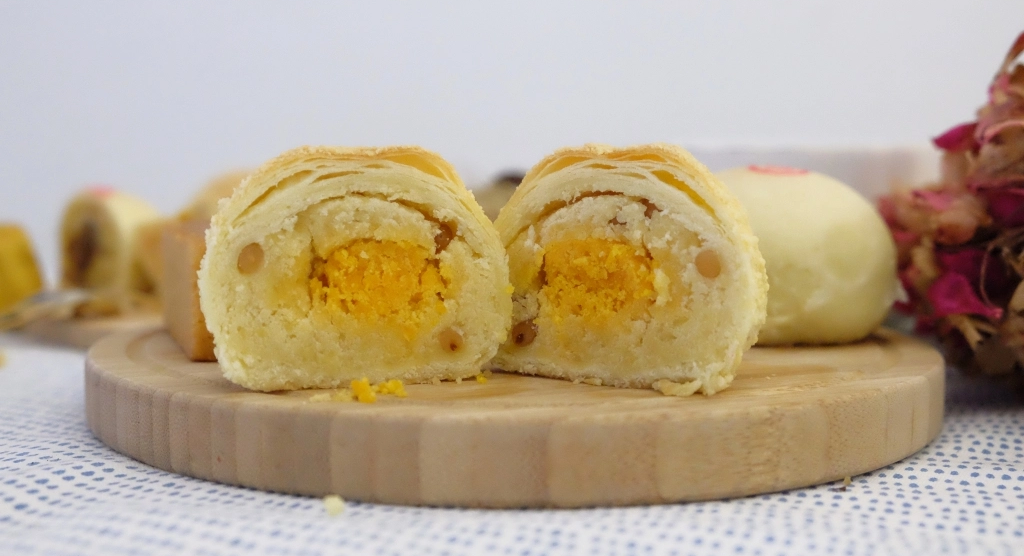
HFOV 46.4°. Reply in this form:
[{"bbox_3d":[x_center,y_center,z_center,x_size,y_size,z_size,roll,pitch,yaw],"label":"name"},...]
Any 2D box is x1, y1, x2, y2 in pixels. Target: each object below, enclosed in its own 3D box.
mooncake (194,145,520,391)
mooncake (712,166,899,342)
[{"bbox_3d":[-0.034,-0.004,0.242,0.060,0.046,0.030,-2,5,-22],"label":"mooncake"},{"bbox_3d":[0.076,-0.008,0.331,0.064,0.046,0.064,0,5,0],"label":"mooncake"}]

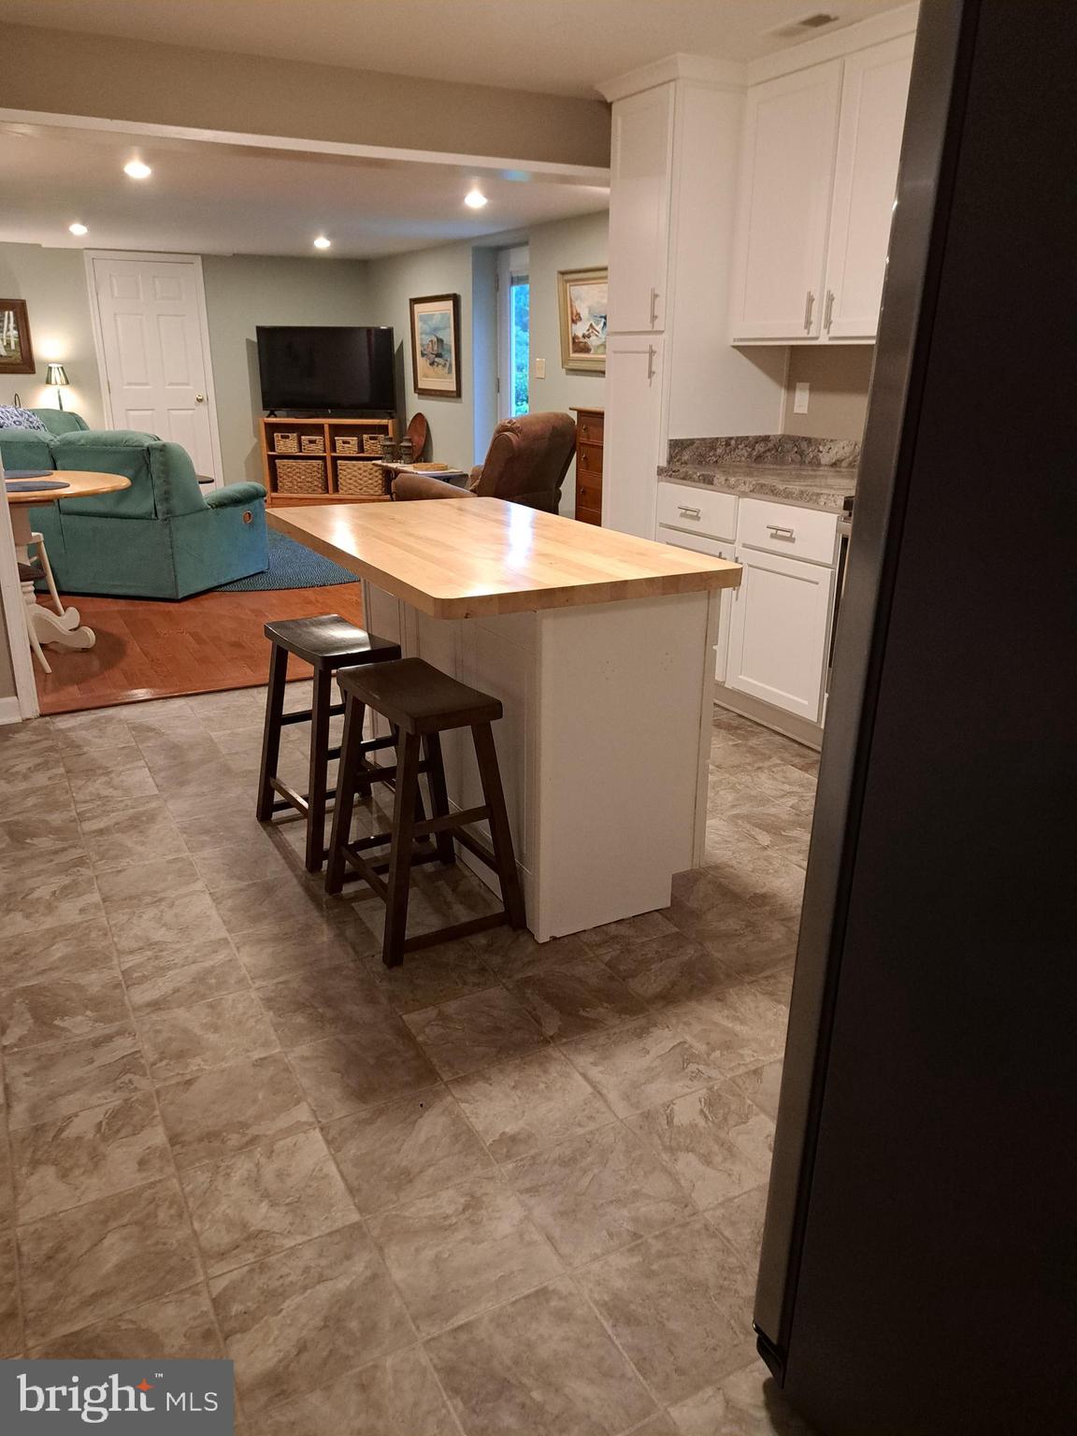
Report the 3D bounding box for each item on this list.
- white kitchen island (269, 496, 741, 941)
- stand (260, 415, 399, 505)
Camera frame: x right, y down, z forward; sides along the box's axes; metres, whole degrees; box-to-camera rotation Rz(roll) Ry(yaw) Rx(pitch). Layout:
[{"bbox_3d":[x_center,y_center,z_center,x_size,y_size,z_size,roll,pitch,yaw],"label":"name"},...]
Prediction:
[{"bbox_3d":[-0.184,-0.097,2.977,0.808,0.891,1.399,-10,23,-27],"label":"white kitchen island"},{"bbox_3d":[-1.801,-2.201,8.794,1.136,0.844,0.360,1,20,2],"label":"stand"}]

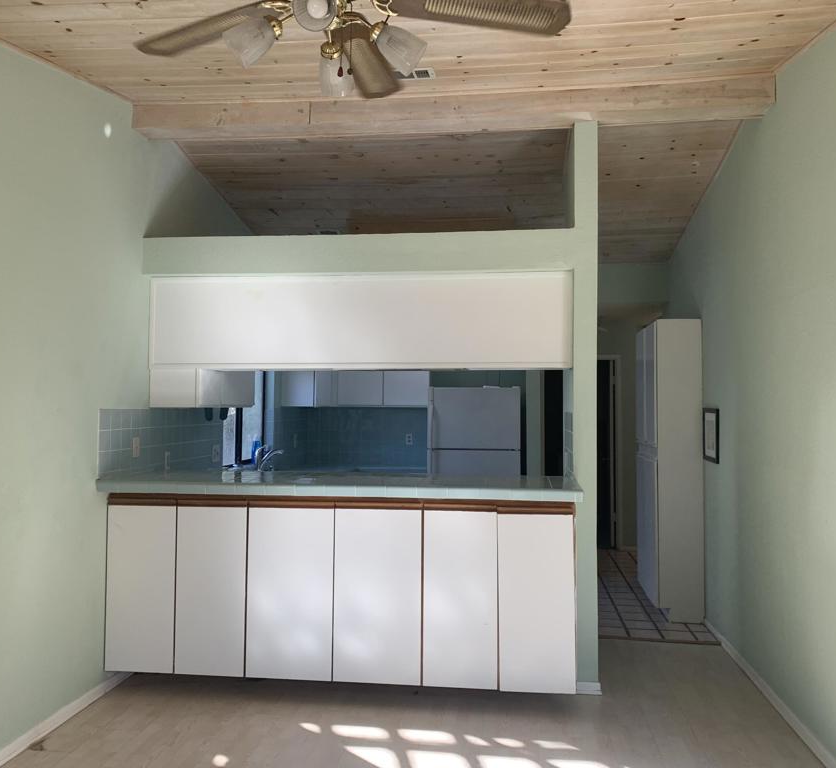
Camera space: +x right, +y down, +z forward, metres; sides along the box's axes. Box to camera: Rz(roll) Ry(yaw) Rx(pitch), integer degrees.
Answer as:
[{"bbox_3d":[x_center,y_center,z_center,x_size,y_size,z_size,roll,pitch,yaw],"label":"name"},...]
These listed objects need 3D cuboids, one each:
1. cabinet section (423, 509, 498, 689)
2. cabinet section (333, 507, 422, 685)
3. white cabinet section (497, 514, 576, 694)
[{"bbox_3d":[0.235,1.080,4.009,0.369,0.869,0.380,0,-2,7],"label":"cabinet section"},{"bbox_3d":[-0.176,1.080,4.062,0.450,0.869,0.380,0,-2,7],"label":"cabinet section"},{"bbox_3d":[0.609,1.081,3.962,0.373,0.869,0.380,0,-2,7],"label":"white cabinet section"}]

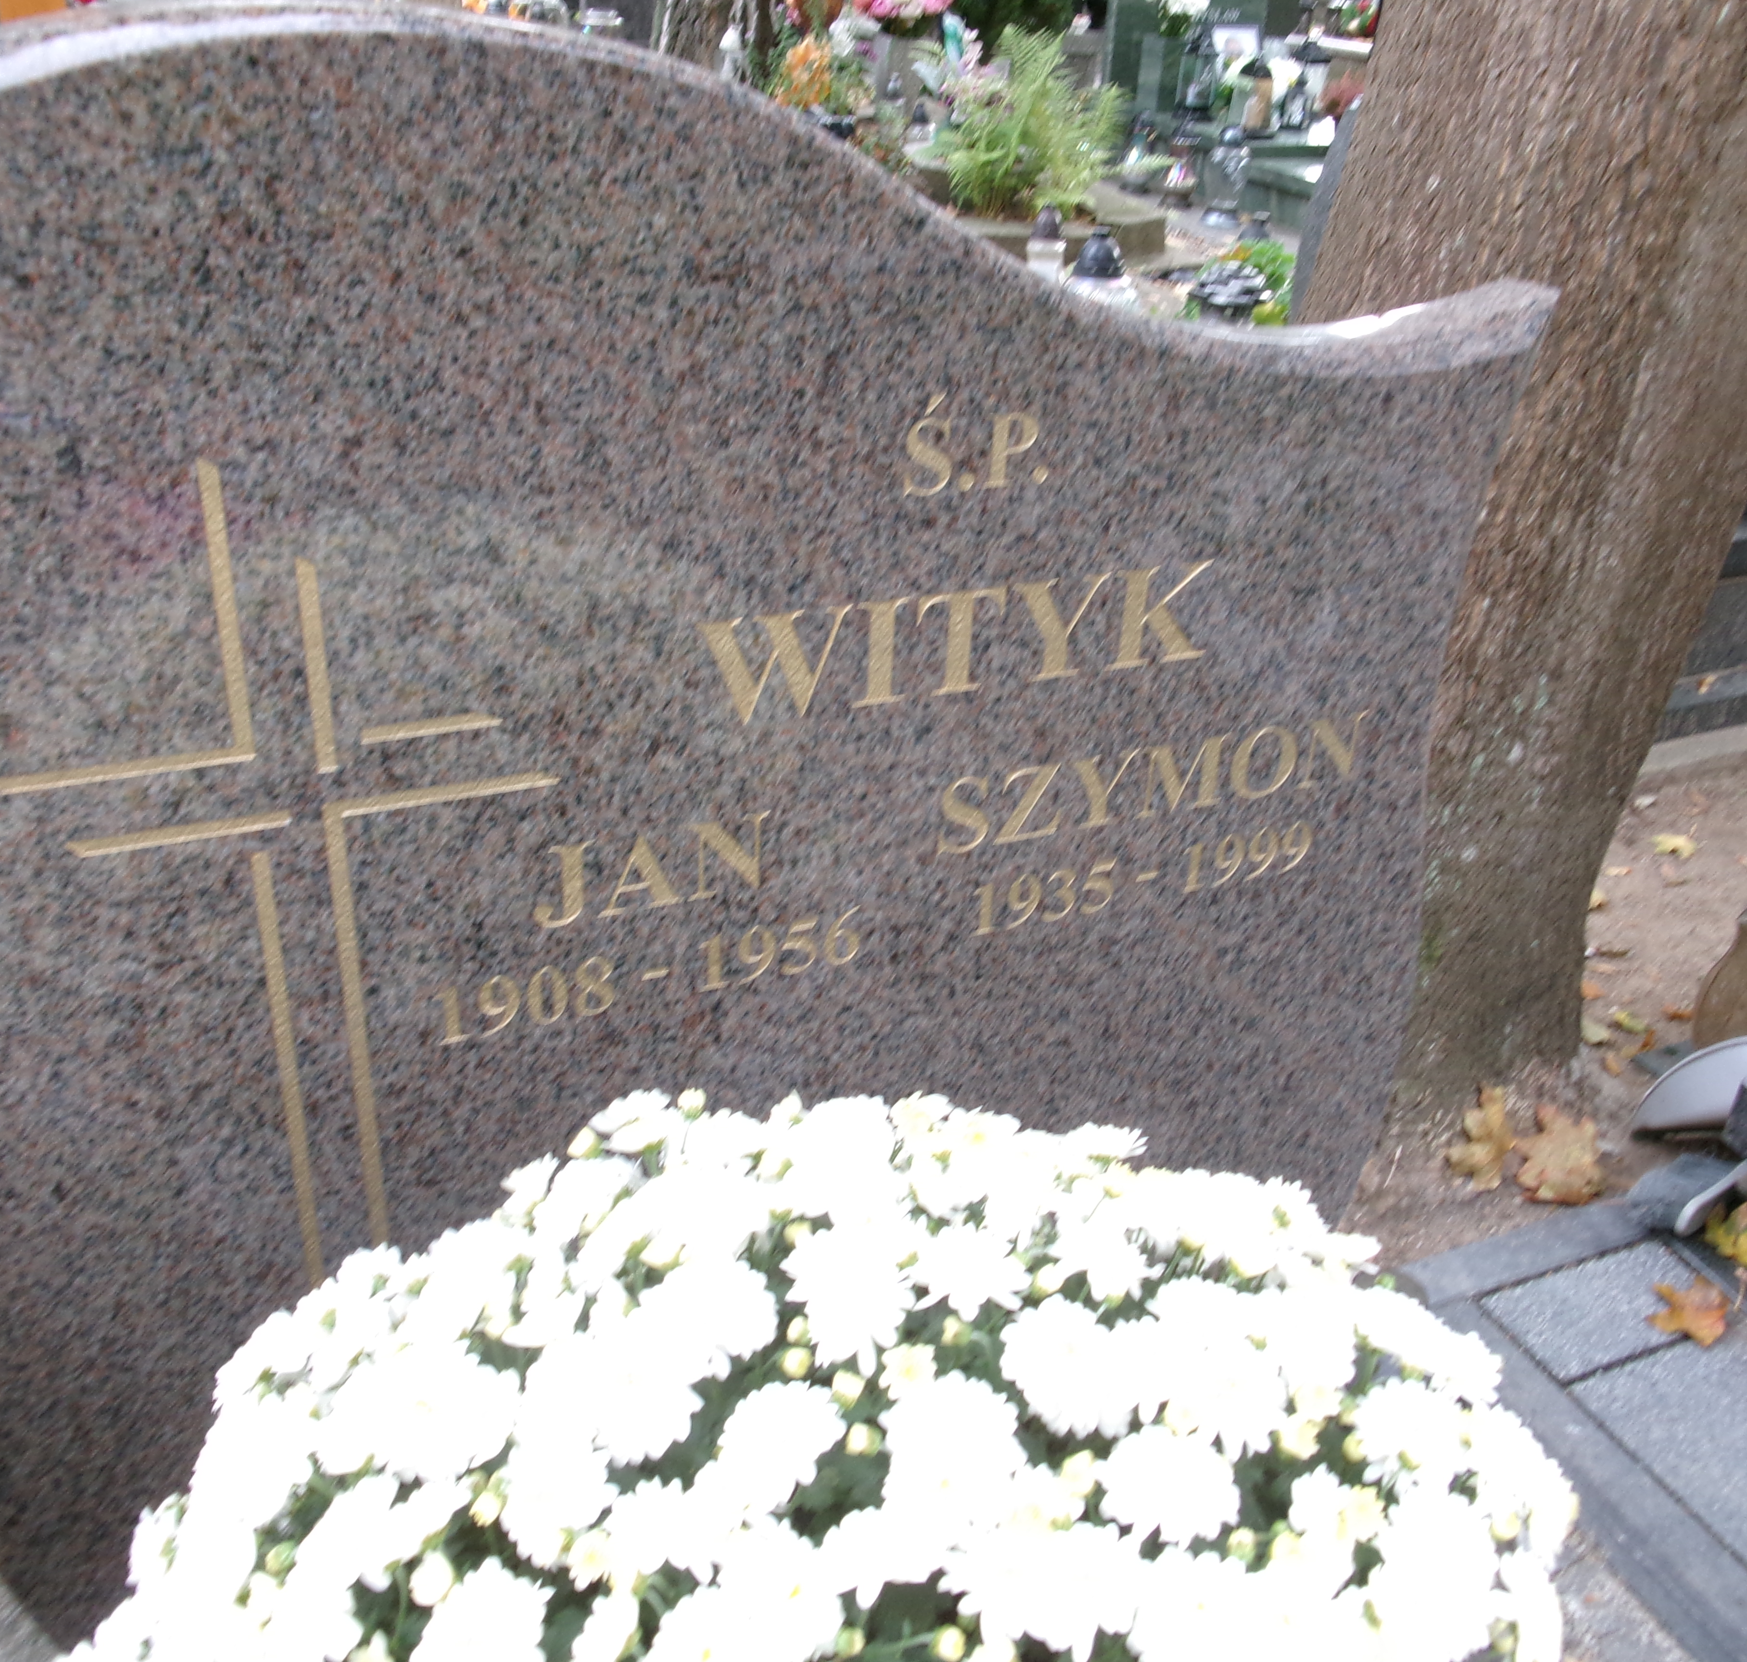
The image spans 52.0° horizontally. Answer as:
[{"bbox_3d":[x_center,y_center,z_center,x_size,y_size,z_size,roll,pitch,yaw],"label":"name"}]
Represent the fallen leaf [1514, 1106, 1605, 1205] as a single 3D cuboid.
[{"bbox_3d":[0.626,0.296,1.637,0.082,0.020,0.100,8,44,14],"label":"fallen leaf"}]

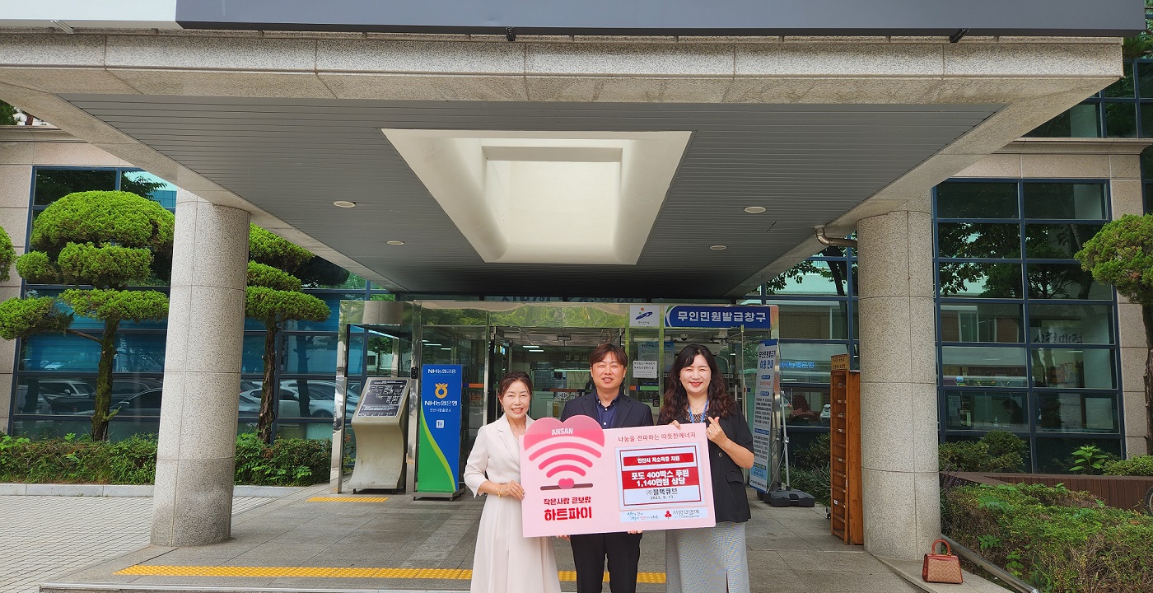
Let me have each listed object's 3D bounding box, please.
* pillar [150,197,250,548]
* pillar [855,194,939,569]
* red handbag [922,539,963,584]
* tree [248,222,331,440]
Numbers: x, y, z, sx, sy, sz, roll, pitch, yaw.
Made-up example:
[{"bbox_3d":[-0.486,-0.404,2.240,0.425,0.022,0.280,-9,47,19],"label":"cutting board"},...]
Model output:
[{"bbox_3d":[-3.282,0.611,6.736,0.600,2.970,0.600,1,-6,1],"label":"pillar"},{"bbox_3d":[2.801,0.704,6.659,0.600,2.970,0.600,1,-6,1],"label":"pillar"},{"bbox_3d":[2.695,1.936,5.631,0.270,0.287,0.140,0,-7,12],"label":"red handbag"},{"bbox_3d":[-4.508,0.677,11.353,1.800,3.808,1.700,1,-6,1],"label":"tree"}]

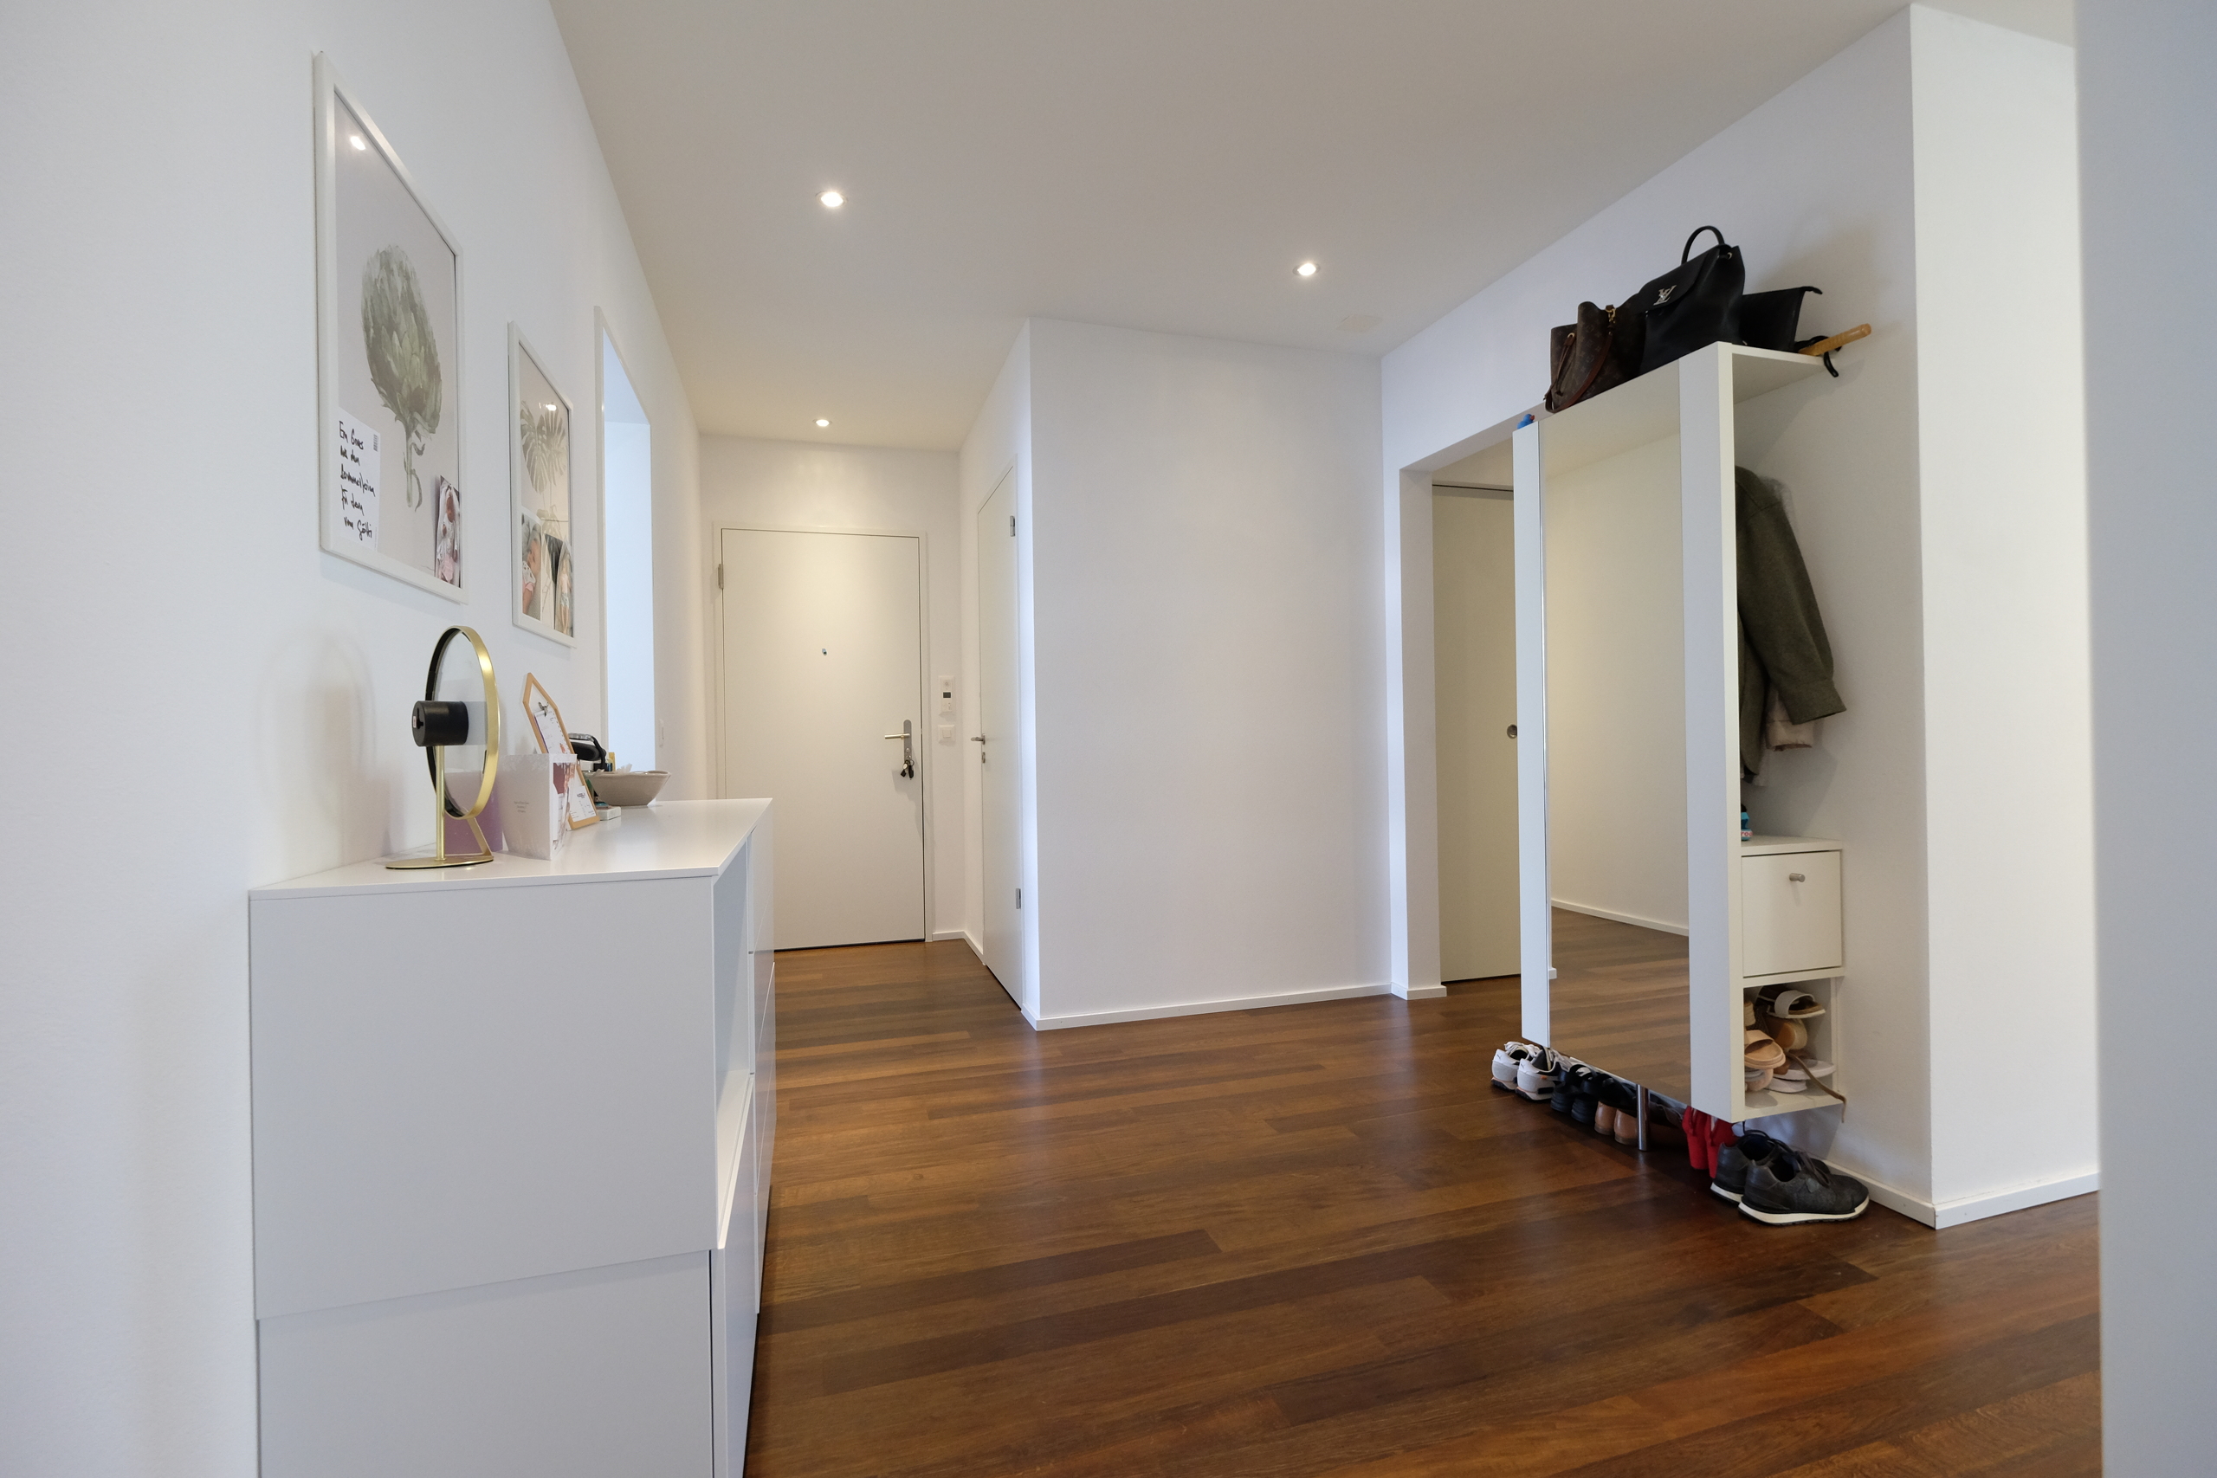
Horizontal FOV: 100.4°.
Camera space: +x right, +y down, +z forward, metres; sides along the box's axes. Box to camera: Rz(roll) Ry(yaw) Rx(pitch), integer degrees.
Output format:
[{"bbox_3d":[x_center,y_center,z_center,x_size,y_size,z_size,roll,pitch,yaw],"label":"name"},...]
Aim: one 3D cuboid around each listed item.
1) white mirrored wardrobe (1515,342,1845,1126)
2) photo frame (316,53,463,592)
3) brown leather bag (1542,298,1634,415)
[{"bbox_3d":[1.359,-0.015,2.259,0.340,1.635,0.590,-1,0,-18],"label":"white mirrored wardrobe"},{"bbox_3d":[-0.882,-0.456,1.152,0.015,0.522,0.408,-1,0,-18],"label":"photo frame"},{"bbox_3d":[1.246,-0.955,2.309,0.170,0.255,0.255,-1,0,-18],"label":"brown leather bag"}]

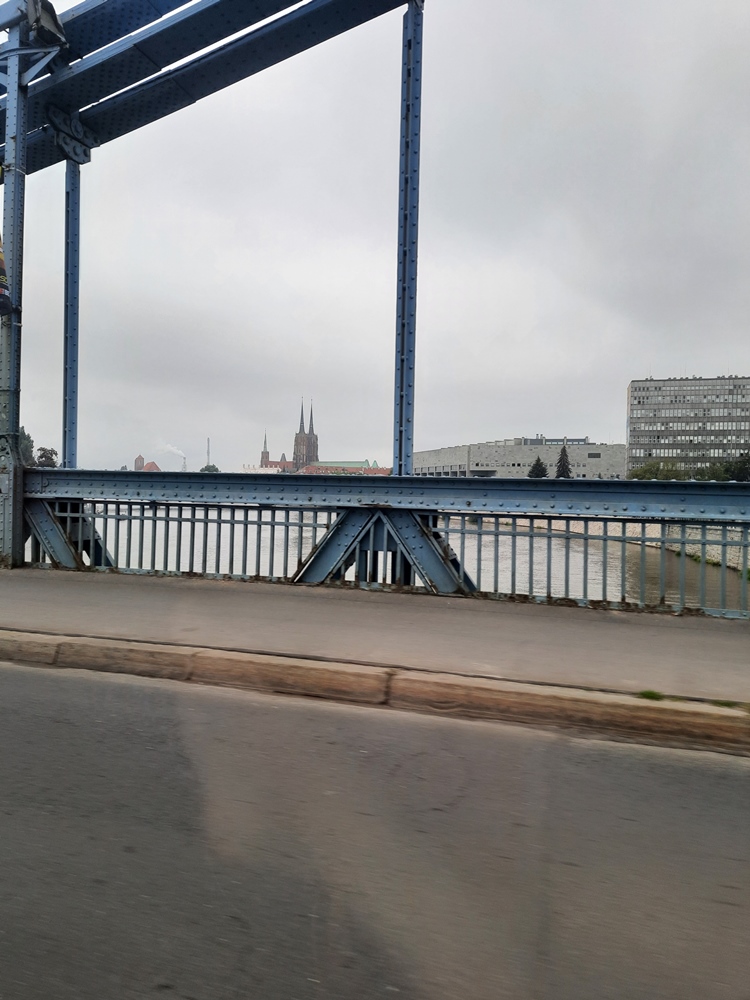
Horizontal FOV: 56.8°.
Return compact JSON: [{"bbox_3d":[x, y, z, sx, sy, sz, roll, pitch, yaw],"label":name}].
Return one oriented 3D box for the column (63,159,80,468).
[{"bbox_3d":[-4.221,-2.462,9.651,0.250,4.700,0.220,2,1,17],"label":"column"}]

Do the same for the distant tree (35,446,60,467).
[{"bbox_3d":[-78.183,-6.941,164.971,6.200,11.400,6.200,1,2,-26],"label":"distant tree"}]

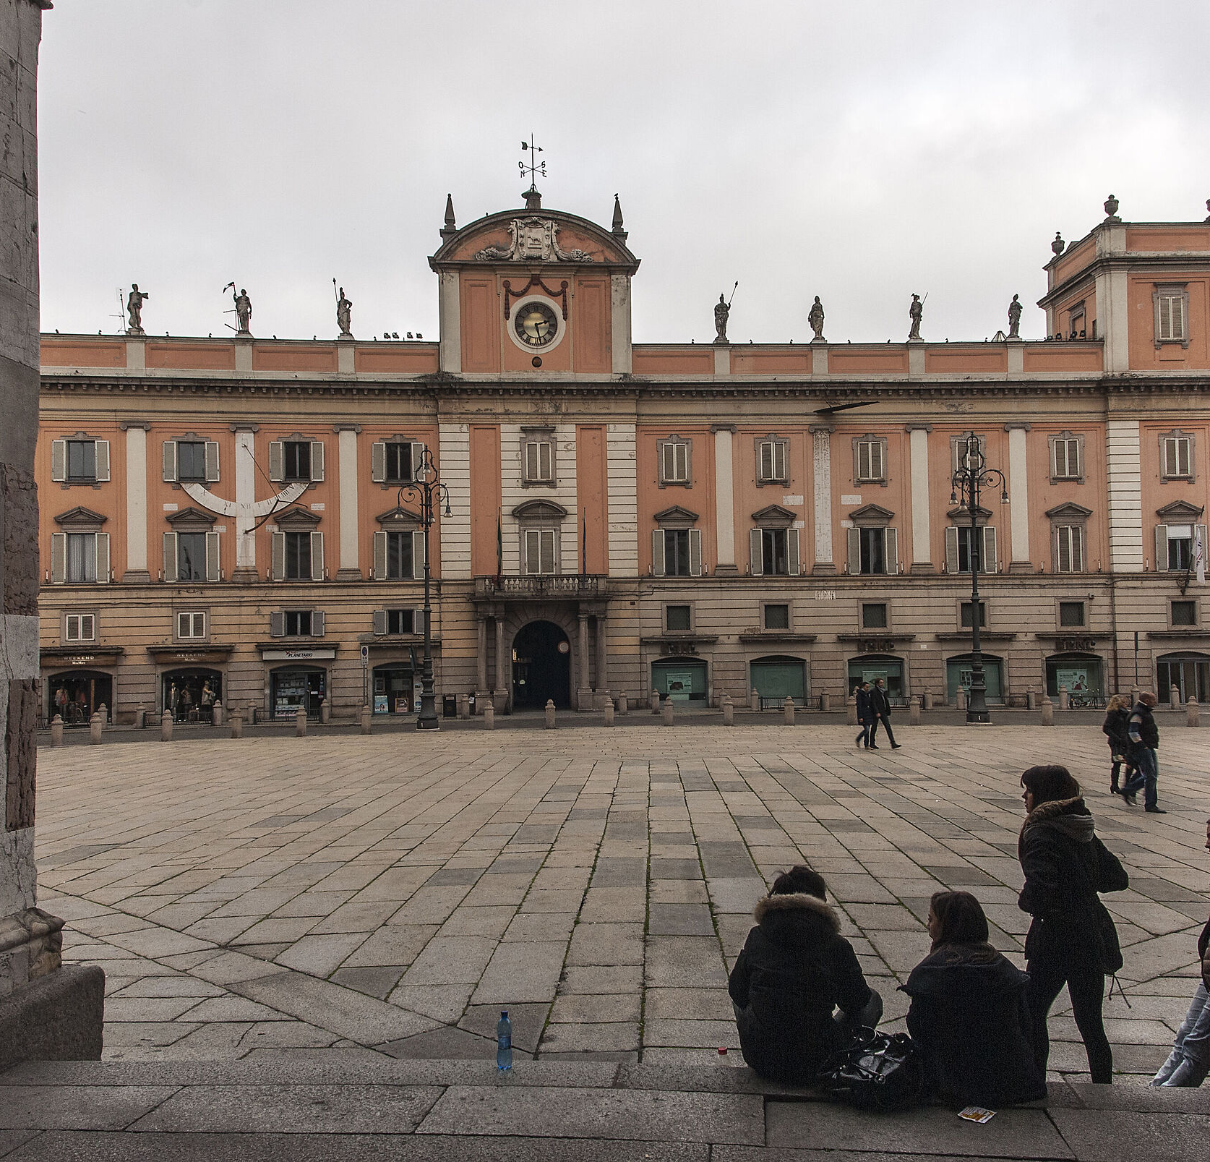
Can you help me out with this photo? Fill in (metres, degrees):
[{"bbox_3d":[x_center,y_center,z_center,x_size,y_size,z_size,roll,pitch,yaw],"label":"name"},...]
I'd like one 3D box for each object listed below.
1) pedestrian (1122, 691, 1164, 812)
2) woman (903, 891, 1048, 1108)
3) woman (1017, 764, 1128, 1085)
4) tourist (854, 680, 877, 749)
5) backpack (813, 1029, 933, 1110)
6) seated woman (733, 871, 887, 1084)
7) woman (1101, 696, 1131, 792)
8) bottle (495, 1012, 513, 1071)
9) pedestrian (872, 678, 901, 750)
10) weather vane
[{"bbox_3d":[7.842,2.476,17.600,0.620,1.740,0.520,-3,-4,31],"label":"pedestrian"},{"bbox_3d":[1.405,1.669,4.671,0.560,0.960,0.770,-1,-3,6],"label":"woman"},{"bbox_3d":[2.096,1.661,5.350,0.450,1.670,0.520,-4,-5,44],"label":"woman"},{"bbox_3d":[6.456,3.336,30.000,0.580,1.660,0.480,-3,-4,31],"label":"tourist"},{"bbox_3d":[1.004,1.815,4.500,0.410,0.230,0.300,-1,-2,12],"label":"backpack"},{"bbox_3d":[0.779,1.650,4.809,0.600,1.000,0.760,-1,-3,7],"label":"seated woman"},{"bbox_3d":[8.347,2.675,19.600,0.580,1.620,0.500,-2,-2,17],"label":"woman"},{"bbox_3d":[-0.394,1.797,4.720,0.065,0.228,0.065,-1,-2,0],"label":"bottle"},{"bbox_3d":[6.989,3.308,29.900,0.720,1.760,0.500,-2,-4,23],"label":"pedestrian"},{"bbox_3d":[-3.484,-20.306,58.500,1.400,2.760,1.400,0,-2,-34],"label":"weather vane"}]

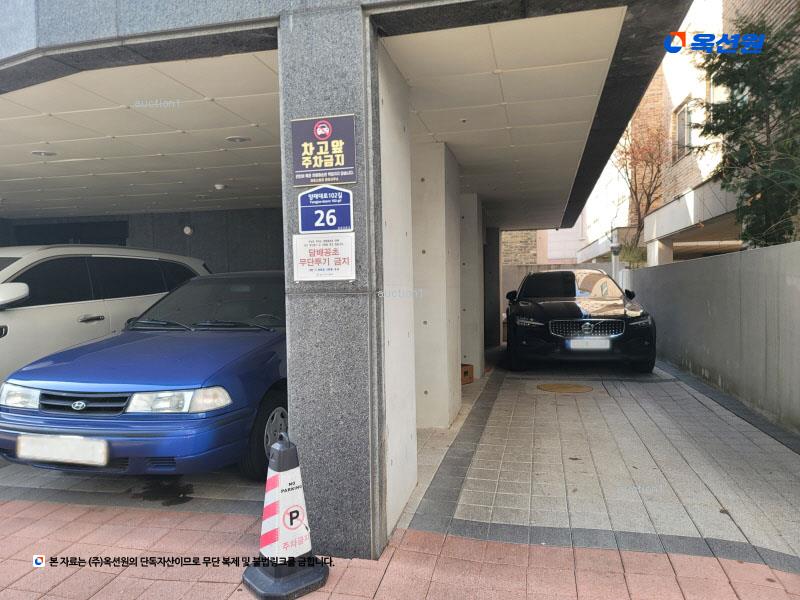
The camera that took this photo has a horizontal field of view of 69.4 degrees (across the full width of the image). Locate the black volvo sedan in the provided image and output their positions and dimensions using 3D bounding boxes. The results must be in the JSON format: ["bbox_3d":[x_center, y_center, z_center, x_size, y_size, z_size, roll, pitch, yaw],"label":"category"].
[{"bbox_3d":[2.700,0.195,9.320,1.870,1.470,4.780,-1,2,11],"label":"black volvo sedan"}]

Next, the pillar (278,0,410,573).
[{"bbox_3d":[-0.221,-0.058,3.088,0.416,2.412,1.008,-1,1,14],"label":"pillar"}]

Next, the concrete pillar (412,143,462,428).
[{"bbox_3d":[0.320,-0.120,5.438,0.410,2.412,1.069,-1,1,14],"label":"concrete pillar"}]

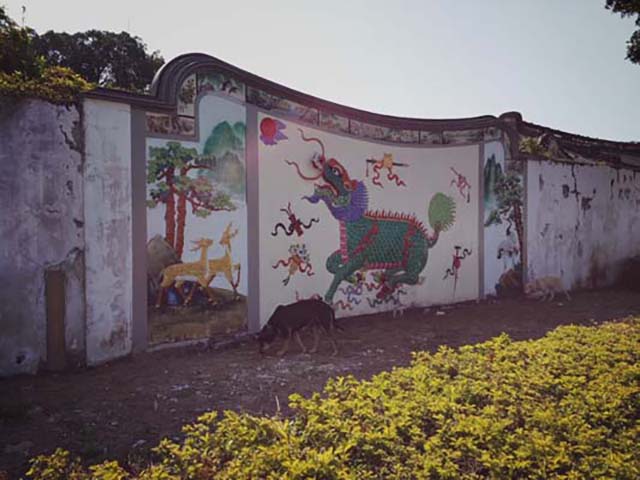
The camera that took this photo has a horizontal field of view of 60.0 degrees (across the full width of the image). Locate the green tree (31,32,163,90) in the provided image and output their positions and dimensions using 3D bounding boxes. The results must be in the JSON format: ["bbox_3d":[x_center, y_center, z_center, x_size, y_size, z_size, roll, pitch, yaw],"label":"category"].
[{"bbox_3d":[-7.500,-3.200,18.500,4.700,7.600,4.500,-1,2,-22],"label":"green tree"}]

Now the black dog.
[{"bbox_3d":[-0.230,0.900,5.700,0.860,0.560,0.250,0,2,0],"label":"black dog"}]

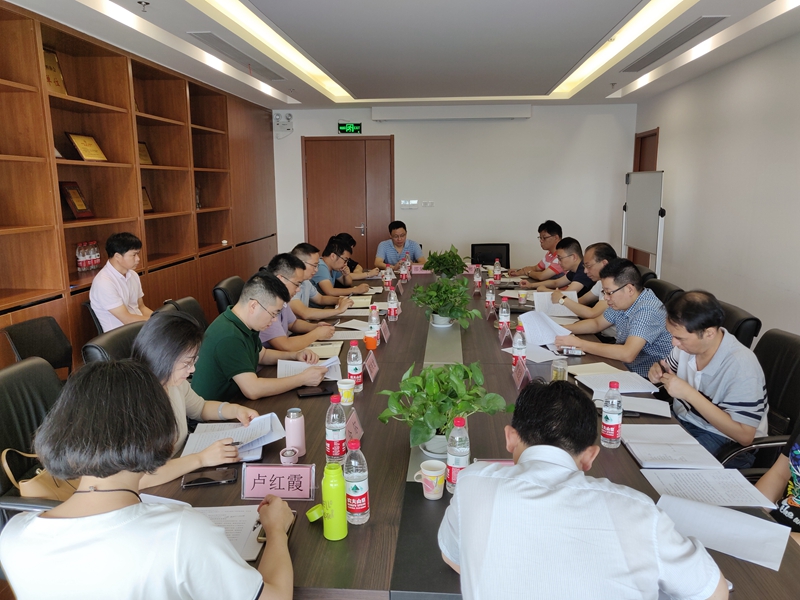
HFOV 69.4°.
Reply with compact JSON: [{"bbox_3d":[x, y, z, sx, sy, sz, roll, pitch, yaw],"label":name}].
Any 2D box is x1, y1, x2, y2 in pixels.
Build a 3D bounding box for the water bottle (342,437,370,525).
[{"bbox_3d":[-0.117,0.500,1.604,0.066,0.232,0.066,1,11,5],"label":"water bottle"}]

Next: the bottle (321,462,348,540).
[{"bbox_3d":[-0.161,0.508,1.453,0.065,0.203,0.065,1,11,5],"label":"bottle"}]

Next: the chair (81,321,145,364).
[{"bbox_3d":[-0.836,0.644,2.327,0.620,1.095,0.580,1,11,5],"label":"chair"}]

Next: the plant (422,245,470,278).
[{"bbox_3d":[0.440,-0.345,5.379,0.430,0.335,0.400,1,11,5],"label":"plant"}]

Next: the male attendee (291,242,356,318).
[{"bbox_3d":[-0.575,0.210,4.028,0.700,1.240,0.540,1,11,3],"label":"male attendee"}]

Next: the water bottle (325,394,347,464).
[{"bbox_3d":[-0.200,0.416,1.843,0.066,0.232,0.066,1,11,5],"label":"water bottle"}]

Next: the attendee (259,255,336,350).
[{"bbox_3d":[-0.698,0.341,3.633,0.680,1.255,0.530,1,11,5],"label":"attendee"}]

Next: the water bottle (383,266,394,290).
[{"bbox_3d":[-0.107,-0.195,5.090,0.066,0.232,0.066,1,11,5],"label":"water bottle"}]

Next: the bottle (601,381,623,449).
[{"bbox_3d":[0.762,0.407,2.056,0.066,0.232,0.066,1,11,5],"label":"bottle"}]

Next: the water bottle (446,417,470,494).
[{"bbox_3d":[0.179,0.468,1.761,0.066,0.232,0.066,1,11,5],"label":"water bottle"}]

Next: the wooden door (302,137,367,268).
[{"bbox_3d":[-0.922,-1.159,8.422,0.920,2.325,0.080,1,11,5],"label":"wooden door"}]

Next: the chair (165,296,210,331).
[{"bbox_3d":[-0.831,0.557,2.951,0.660,1.100,0.620,0,11,2],"label":"chair"}]

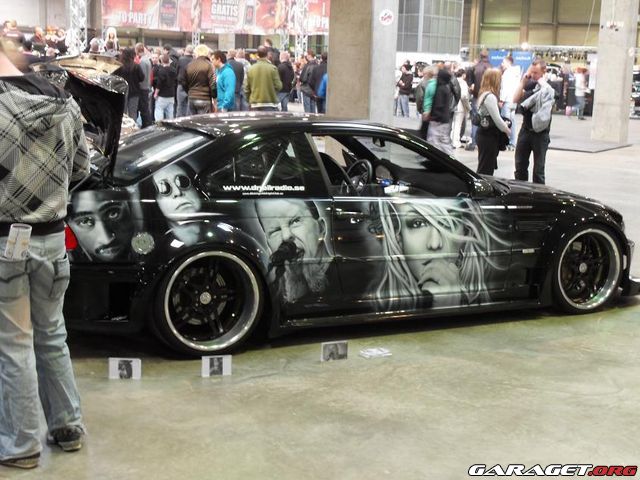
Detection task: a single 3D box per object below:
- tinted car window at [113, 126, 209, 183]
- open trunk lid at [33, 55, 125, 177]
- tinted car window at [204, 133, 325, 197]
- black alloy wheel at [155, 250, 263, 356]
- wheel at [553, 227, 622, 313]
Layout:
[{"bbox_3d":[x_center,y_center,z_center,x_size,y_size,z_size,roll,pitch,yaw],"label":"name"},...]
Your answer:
[{"bbox_3d":[-1.097,-0.539,6.195,0.620,0.100,1.200,-31,21,-20],"label":"tinted car window"},{"bbox_3d":[-1.508,-0.695,5.957,0.470,0.630,1.220,-3,9,-27],"label":"open trunk lid"},{"bbox_3d":[-0.335,-0.420,5.820,0.800,0.390,0.070,-3,-17,-27],"label":"tinted car window"},{"bbox_3d":[-0.650,0.321,5.713,0.600,0.600,0.250,-3,9,-27],"label":"black alloy wheel"},{"bbox_3d":[1.759,0.188,6.939,0.600,0.600,0.240,-3,9,-27],"label":"wheel"}]

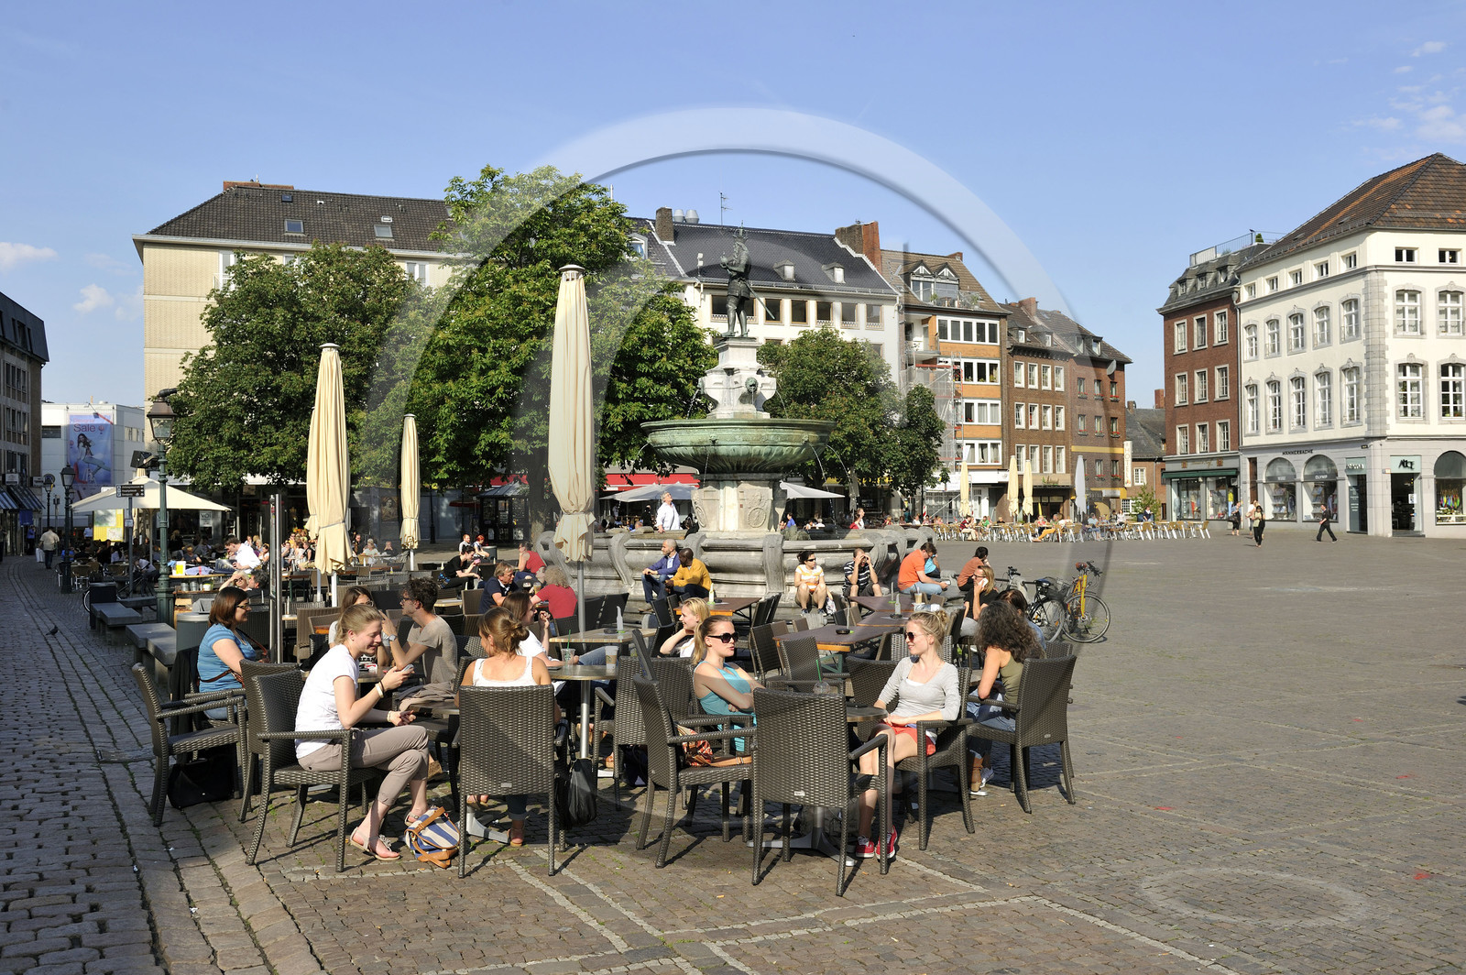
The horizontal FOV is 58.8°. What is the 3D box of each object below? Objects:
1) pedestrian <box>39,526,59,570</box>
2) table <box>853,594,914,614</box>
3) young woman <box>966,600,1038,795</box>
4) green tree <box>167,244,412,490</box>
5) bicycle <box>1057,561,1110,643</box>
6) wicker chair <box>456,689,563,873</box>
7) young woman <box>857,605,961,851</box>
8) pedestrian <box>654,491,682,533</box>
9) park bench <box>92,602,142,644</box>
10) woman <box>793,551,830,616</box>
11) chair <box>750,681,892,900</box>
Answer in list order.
[{"bbox_3d":[-26.236,2.392,50.000,0.620,1.670,0.420,0,-1,-22],"label":"pedestrian"},{"bbox_3d":[1.633,1.584,13.600,0.700,0.760,1.650,-1,-1,-2],"label":"table"},{"bbox_3d":[1.614,1.314,7.902,0.460,1.200,0.650,0,-1,-45],"label":"young woman"},{"bbox_3d":[-17.800,-3.400,53.000,10.600,13.000,10.400,-1,-1,0],"label":"green tree"},{"bbox_3d":[4.890,1.590,18.400,0.650,1.100,1.600,-1,-1,6],"label":"bicycle"},{"bbox_3d":[-1.103,1.413,6.484,0.550,0.905,0.560,-1,-1,-3],"label":"wicker chair"},{"bbox_3d":[0.903,1.257,6.870,0.470,1.240,0.740,-1,-1,41],"label":"young woman"},{"bbox_3d":[-1.402,0.984,28.200,0.420,1.740,0.550,-1,-1,41],"label":"pedestrian"},{"bbox_3d":[-8.856,1.978,18.647,0.480,0.430,3.100,0,-1,-30],"label":"park bench"},{"bbox_3d":[1.182,1.465,19.900,0.520,0.990,0.680,-1,-1,-3],"label":"woman"},{"bbox_3d":[0.408,1.426,6.281,0.550,0.910,0.565,-1,-2,25],"label":"chair"}]

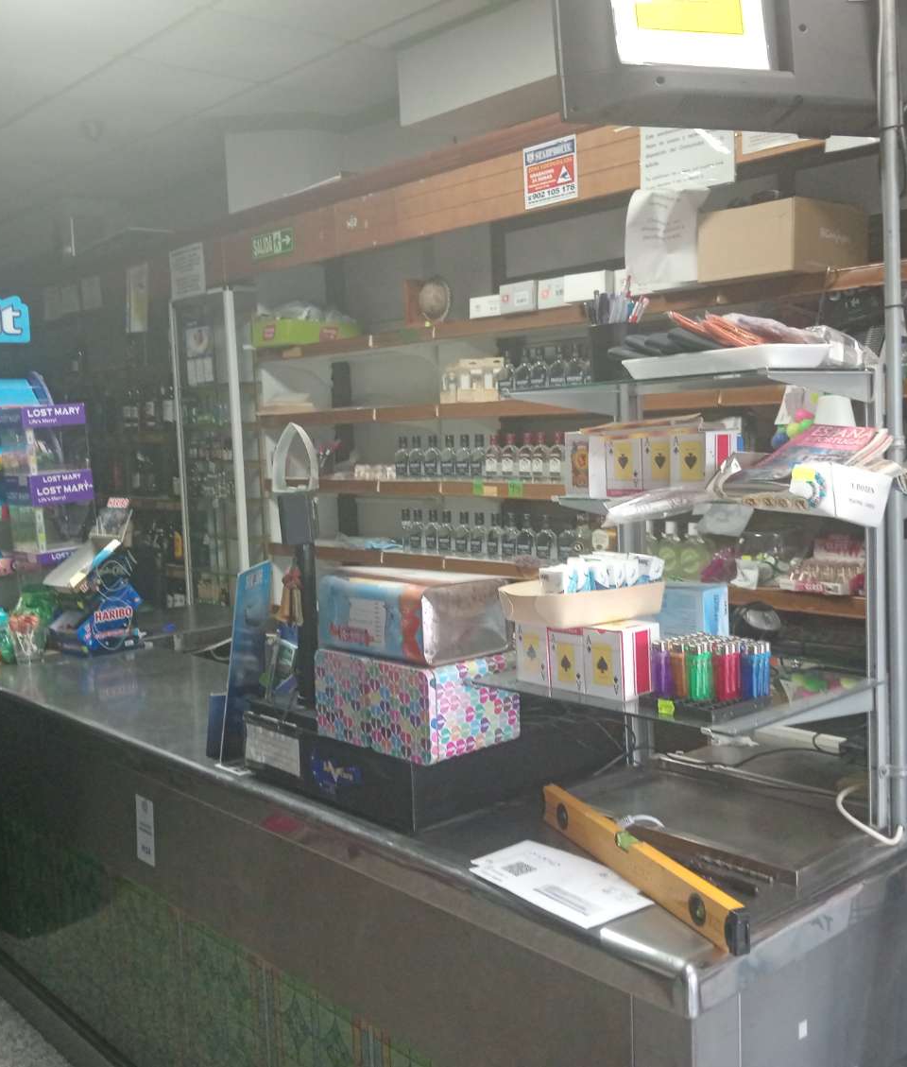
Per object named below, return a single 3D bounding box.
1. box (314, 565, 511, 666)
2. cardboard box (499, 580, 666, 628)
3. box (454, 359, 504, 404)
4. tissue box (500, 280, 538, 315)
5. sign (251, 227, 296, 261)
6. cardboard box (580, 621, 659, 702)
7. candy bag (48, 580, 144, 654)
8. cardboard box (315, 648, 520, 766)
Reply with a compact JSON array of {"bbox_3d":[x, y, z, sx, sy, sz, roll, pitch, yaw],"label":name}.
[{"bbox_3d":[-0.063,0.119,1.710,0.155,0.107,0.255,-7,7,-42],"label":"box"},{"bbox_3d":[0.177,0.091,1.582,0.200,0.042,0.122,-6,7,-34],"label":"cardboard box"},{"bbox_3d":[0.098,-0.512,3.837,0.055,0.145,0.205,-7,7,-41],"label":"box"},{"bbox_3d":[0.241,-0.749,3.662,0.090,0.094,0.150,-7,7,-41],"label":"tissue box"},{"bbox_3d":[-0.716,-1.152,4.567,0.012,0.090,0.297,-7,7,-41],"label":"sign"},{"bbox_3d":[0.220,0.163,1.495,0.070,0.090,0.067,-7,7,-41],"label":"cardboard box"},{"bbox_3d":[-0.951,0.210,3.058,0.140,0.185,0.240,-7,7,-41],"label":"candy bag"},{"bbox_3d":[-0.056,0.237,1.710,0.177,0.130,0.257,-8,8,-44],"label":"cardboard box"}]

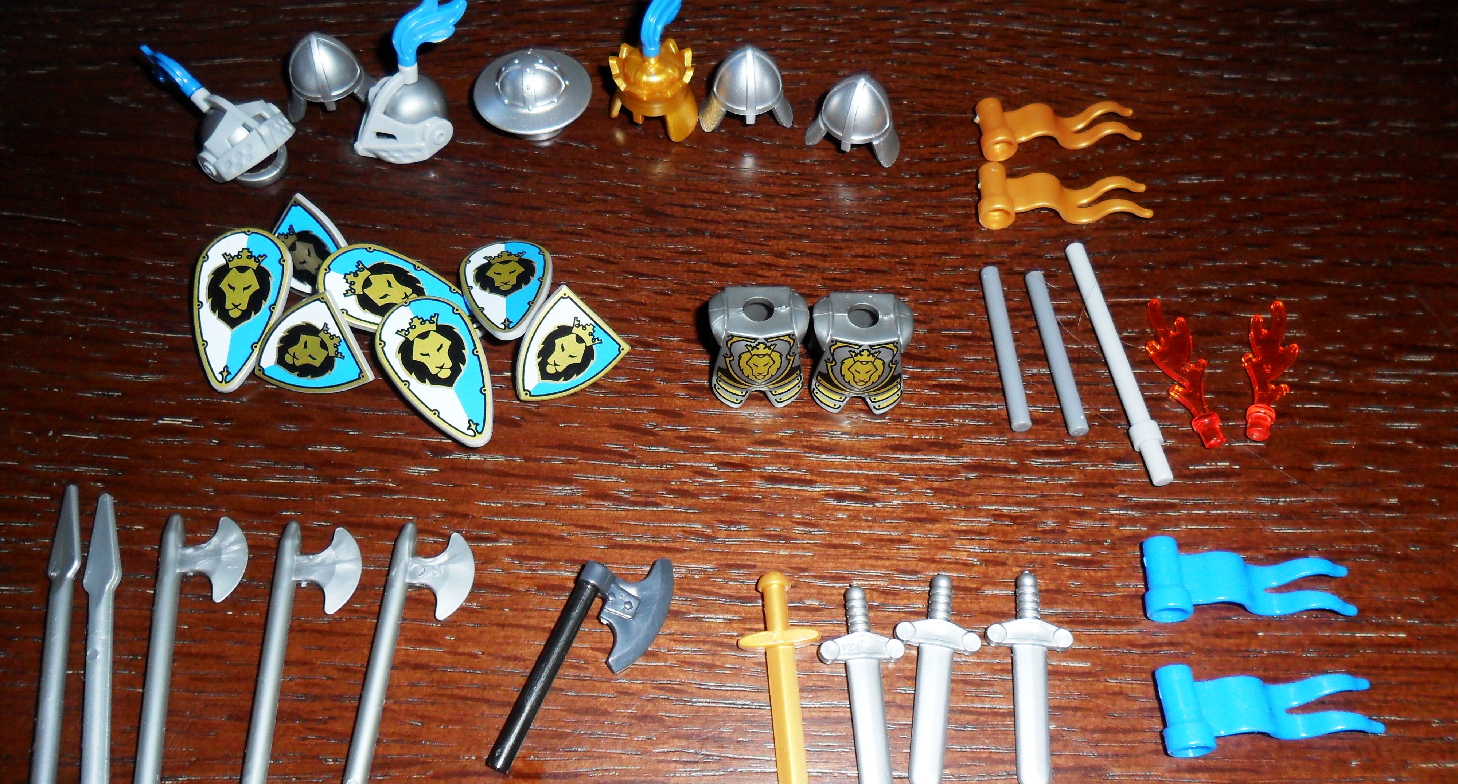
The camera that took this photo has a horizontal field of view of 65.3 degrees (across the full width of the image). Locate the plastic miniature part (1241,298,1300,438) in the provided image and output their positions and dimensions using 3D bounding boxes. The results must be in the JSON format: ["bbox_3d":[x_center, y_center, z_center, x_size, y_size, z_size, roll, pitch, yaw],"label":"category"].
[{"bbox_3d":[0.093,-0.004,0.195,0.009,0.004,0.029,17,62,10],"label":"plastic miniature part"}]

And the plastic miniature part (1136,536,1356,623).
[{"bbox_3d":[0.081,0.030,0.177,0.034,0.007,0.013,4,60,-1],"label":"plastic miniature part"}]

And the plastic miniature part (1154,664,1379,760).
[{"bbox_3d":[0.080,0.047,0.168,0.033,0.007,0.012,0,60,-3],"label":"plastic miniature part"}]

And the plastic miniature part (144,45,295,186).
[{"bbox_3d":[-0.096,-0.052,0.210,0.035,0.015,0.017,34,64,16],"label":"plastic miniature part"}]

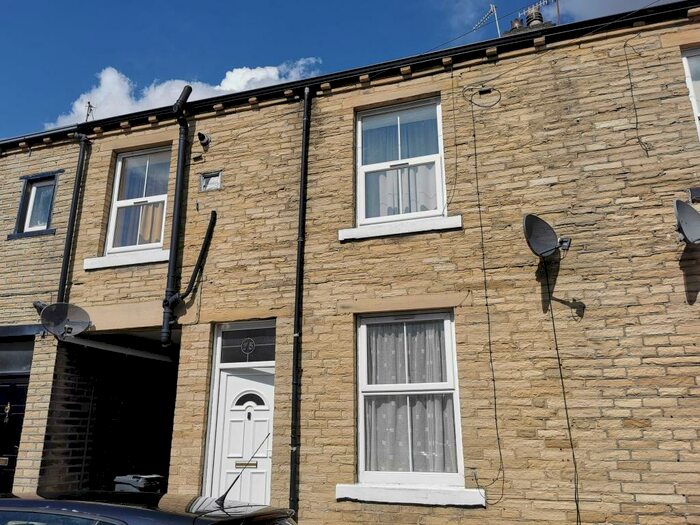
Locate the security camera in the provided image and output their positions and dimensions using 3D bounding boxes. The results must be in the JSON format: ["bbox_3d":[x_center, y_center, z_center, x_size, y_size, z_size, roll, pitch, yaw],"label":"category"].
[{"bbox_3d":[-2.130,-1.788,7.956,0.120,0.130,0.180,-5,-18,17],"label":"security camera"}]

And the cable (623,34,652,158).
[{"bbox_3d":[3.317,-1.922,6.215,0.200,1.610,0.030,-5,-18,17],"label":"cable"}]

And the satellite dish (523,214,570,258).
[{"bbox_3d":[2.120,-0.326,5.760,0.500,0.510,0.470,11,-20,-31],"label":"satellite dish"}]

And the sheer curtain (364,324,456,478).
[{"bbox_3d":[0.608,1.373,5.672,1.031,1.585,0.099,-5,-17,18],"label":"sheer curtain"}]

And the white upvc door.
[{"bbox_3d":[-1.129,2.139,5.961,0.803,1.922,0.069,-5,-17,18],"label":"white upvc door"}]

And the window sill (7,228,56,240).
[{"bbox_3d":[-4.425,-0.369,7.675,0.862,0.089,0.168,-5,-17,18],"label":"window sill"}]

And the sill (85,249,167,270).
[{"bbox_3d":[-3.163,-0.015,7.910,1.519,0.152,0.190,-5,-18,17],"label":"sill"}]

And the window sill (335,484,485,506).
[{"bbox_3d":[0.640,2.473,5.839,1.599,0.152,0.190,-5,-18,17],"label":"window sill"}]

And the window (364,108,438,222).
[{"bbox_3d":[0.644,-1.303,7.104,1.130,1.660,0.090,-5,-18,17],"label":"window"}]

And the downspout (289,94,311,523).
[{"bbox_3d":[-0.617,0.383,6.794,0.080,5.970,0.090,-5,-18,17],"label":"downspout"}]

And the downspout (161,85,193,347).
[{"bbox_3d":[-2.171,-0.720,6.811,0.178,3.419,0.268,-5,-17,18],"label":"downspout"}]

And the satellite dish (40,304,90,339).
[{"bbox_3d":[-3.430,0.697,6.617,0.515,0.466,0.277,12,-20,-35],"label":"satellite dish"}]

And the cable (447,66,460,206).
[{"bbox_3d":[1.263,-1.594,6.817,0.170,1.930,0.030,-5,-18,17],"label":"cable"}]

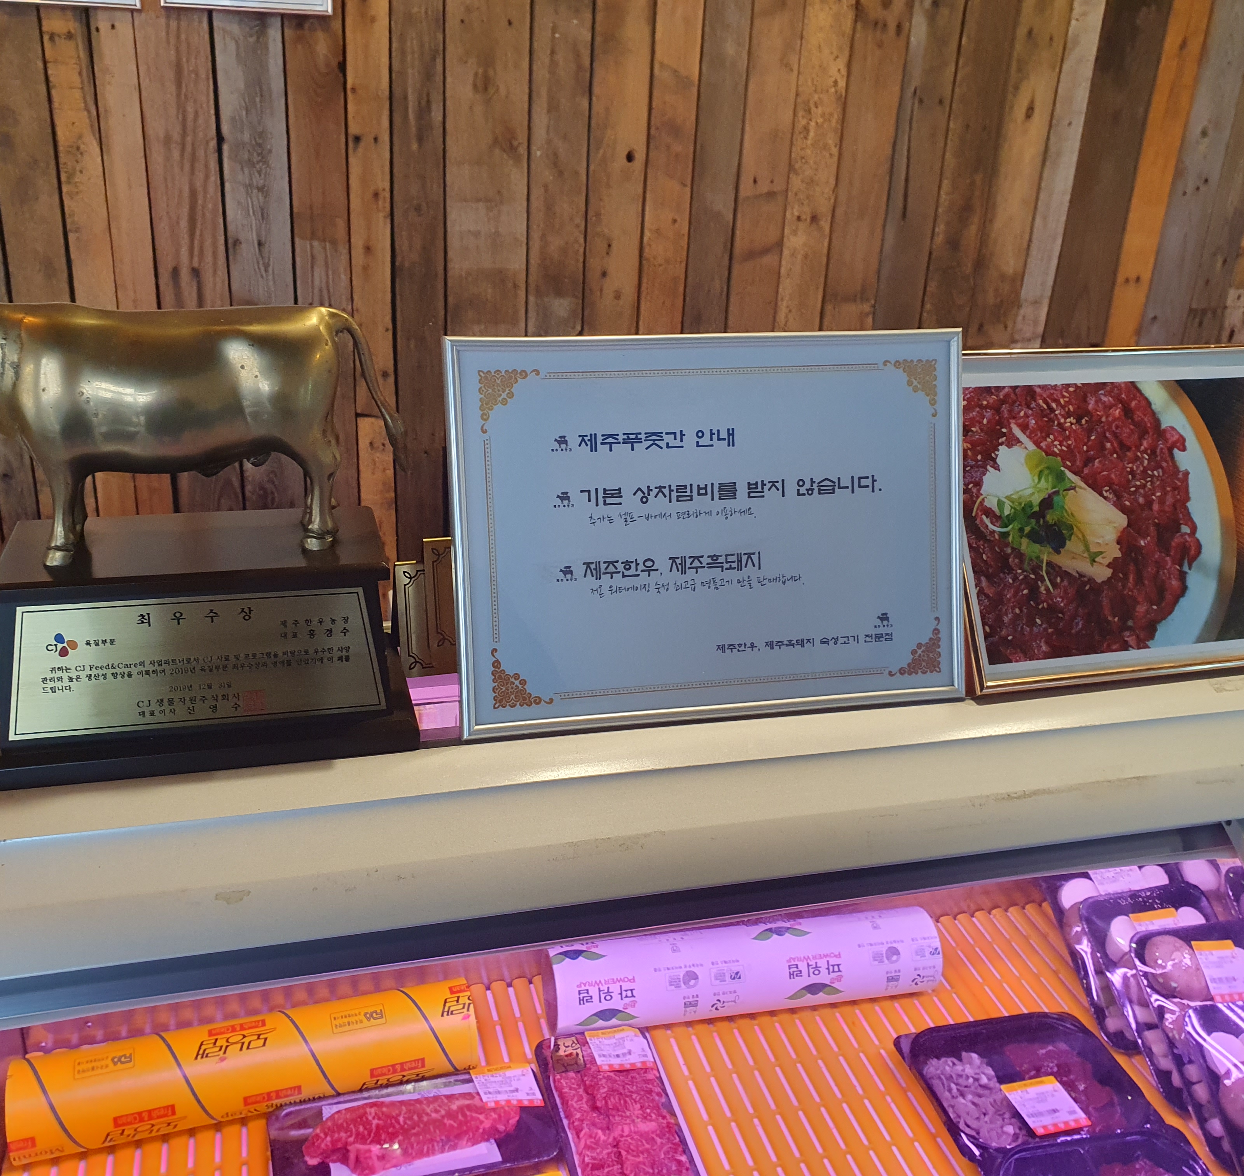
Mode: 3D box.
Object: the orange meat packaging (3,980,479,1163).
[{"bbox_3d":[-0.380,0.493,1.220,0.450,0.095,0.095,-4,23,-18],"label":"orange meat packaging"}]

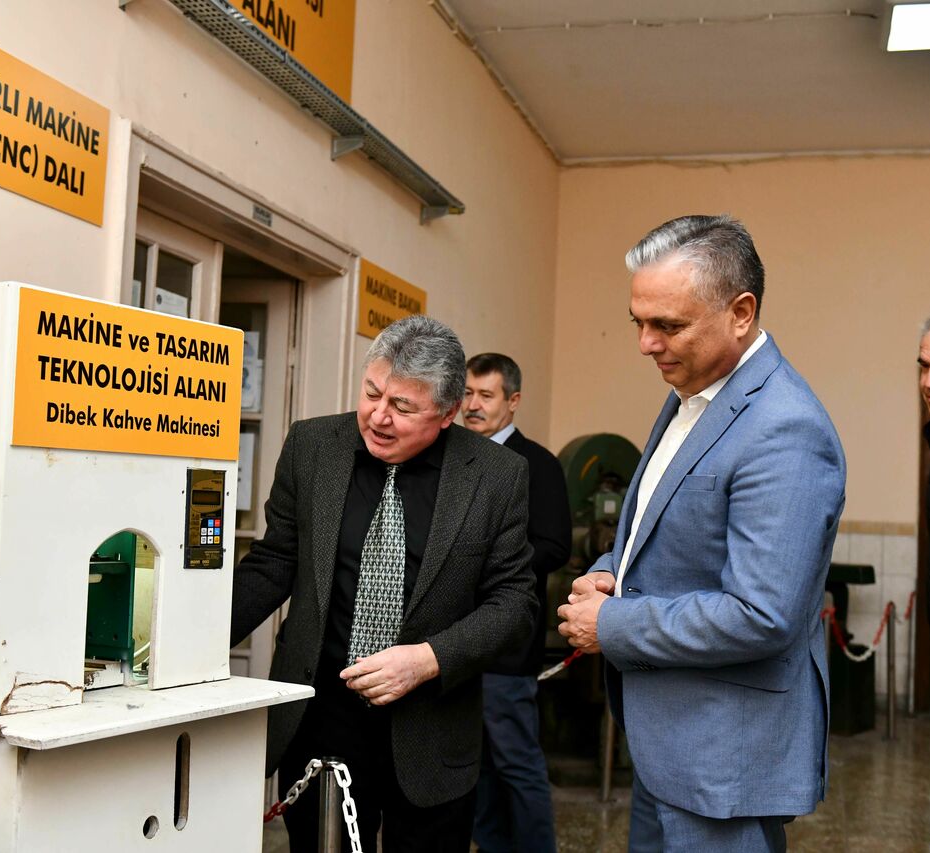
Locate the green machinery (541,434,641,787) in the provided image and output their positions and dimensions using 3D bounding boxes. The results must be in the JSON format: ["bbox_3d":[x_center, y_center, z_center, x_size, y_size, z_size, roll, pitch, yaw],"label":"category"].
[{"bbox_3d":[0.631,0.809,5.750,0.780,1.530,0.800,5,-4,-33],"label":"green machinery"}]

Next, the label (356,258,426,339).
[{"bbox_3d":[-0.300,-0.505,5.473,0.020,0.313,0.900,2,-3,16],"label":"label"}]

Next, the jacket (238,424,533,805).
[{"bbox_3d":[-0.170,0.347,2.360,0.590,0.730,0.420,2,-3,18],"label":"jacket"}]

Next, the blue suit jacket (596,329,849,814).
[{"bbox_3d":[0.422,0.248,2.070,0.390,0.790,0.500,4,-3,-21],"label":"blue suit jacket"}]

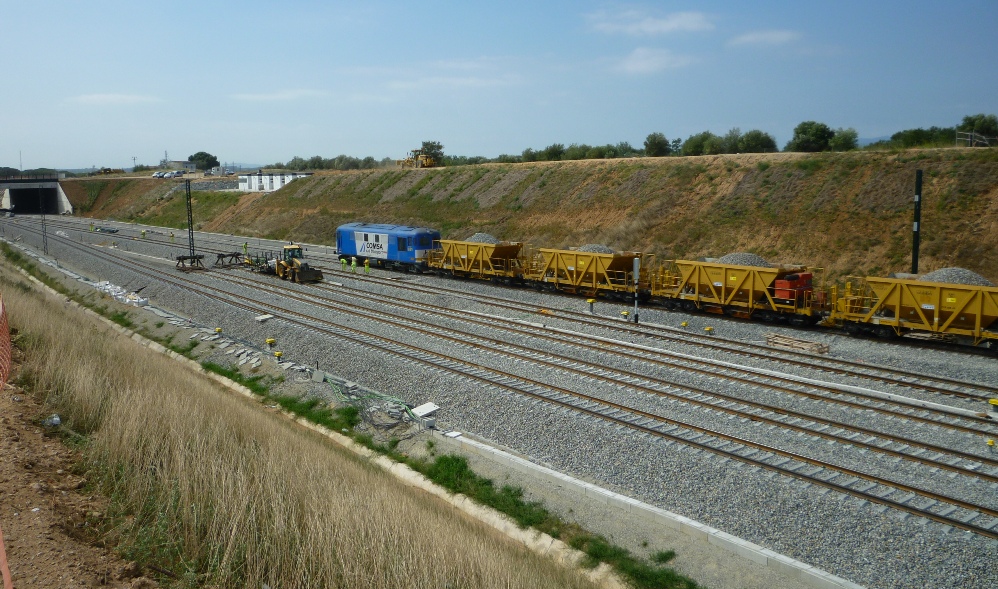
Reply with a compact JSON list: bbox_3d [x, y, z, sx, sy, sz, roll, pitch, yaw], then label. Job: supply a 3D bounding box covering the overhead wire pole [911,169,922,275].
[{"bbox_3d":[23.910,-2.425,48.033,0.320,9.354,0.320,-10,12,-41],"label":"overhead wire pole"}]

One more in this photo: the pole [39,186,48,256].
[{"bbox_3d":[-59.911,-9.723,109.708,0.420,9.084,0.420,-9,12,-38],"label":"pole"}]

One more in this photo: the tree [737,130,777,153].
[{"bbox_3d":[37.564,-22.174,122.000,5.490,3.500,5.490,2,9,17],"label":"tree"}]

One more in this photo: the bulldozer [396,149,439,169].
[{"bbox_3d":[-15.002,-24.698,153.000,2.600,3.400,9.200,-7,10,-35],"label":"bulldozer"}]

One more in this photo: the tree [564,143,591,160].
[{"bbox_3d":[12.162,-22.116,129.565,3.946,2.906,3.748,-1,9,5],"label":"tree"}]

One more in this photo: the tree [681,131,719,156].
[{"bbox_3d":[31.167,-23.395,130.000,5.550,4.200,5.550,1,9,13],"label":"tree"}]

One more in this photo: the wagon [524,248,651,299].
[{"bbox_3d":[6.875,-1.540,62.173,3.050,3.560,12.200,-10,12,-41],"label":"wagon"}]

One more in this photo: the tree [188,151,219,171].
[{"bbox_3d":[-102.469,-45.946,290.000,9.780,7.280,9.780,-4,9,-19],"label":"tree"}]

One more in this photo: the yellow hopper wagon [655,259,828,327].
[{"bbox_3d":[15.209,-0.275,53.066,3.050,3.560,12.200,-10,12,-41],"label":"yellow hopper wagon"}]

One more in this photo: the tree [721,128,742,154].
[{"bbox_3d":[32.182,-21.178,115.758,2.890,3.649,2.745,1,10,15],"label":"tree"}]

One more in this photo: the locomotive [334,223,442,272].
[{"bbox_3d":[-10.849,-4.544,81.479,2.980,4.200,14.422,-10,12,-41],"label":"locomotive"}]

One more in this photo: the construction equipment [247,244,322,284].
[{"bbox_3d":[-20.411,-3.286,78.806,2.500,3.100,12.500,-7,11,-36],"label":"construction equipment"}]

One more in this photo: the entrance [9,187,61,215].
[{"bbox_3d":[-116.844,-23.644,210.013,10.800,7.088,4.000,-8,11,-35],"label":"entrance"}]

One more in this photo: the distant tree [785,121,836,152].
[{"bbox_3d":[37.702,-19.154,101.546,5.606,4.001,5.325,2,10,20],"label":"distant tree"}]

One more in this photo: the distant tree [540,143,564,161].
[{"bbox_3d":[9.686,-25.469,150.000,3.880,3.590,3.880,0,9,4],"label":"distant tree"}]

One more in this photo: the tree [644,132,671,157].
[{"bbox_3d":[25.017,-23.676,132.000,3.860,4.100,3.860,1,9,11],"label":"tree"}]

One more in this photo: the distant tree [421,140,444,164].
[{"bbox_3d":[-13.574,-28.999,172.000,4.450,5.350,4.450,-1,9,-5],"label":"distant tree"}]

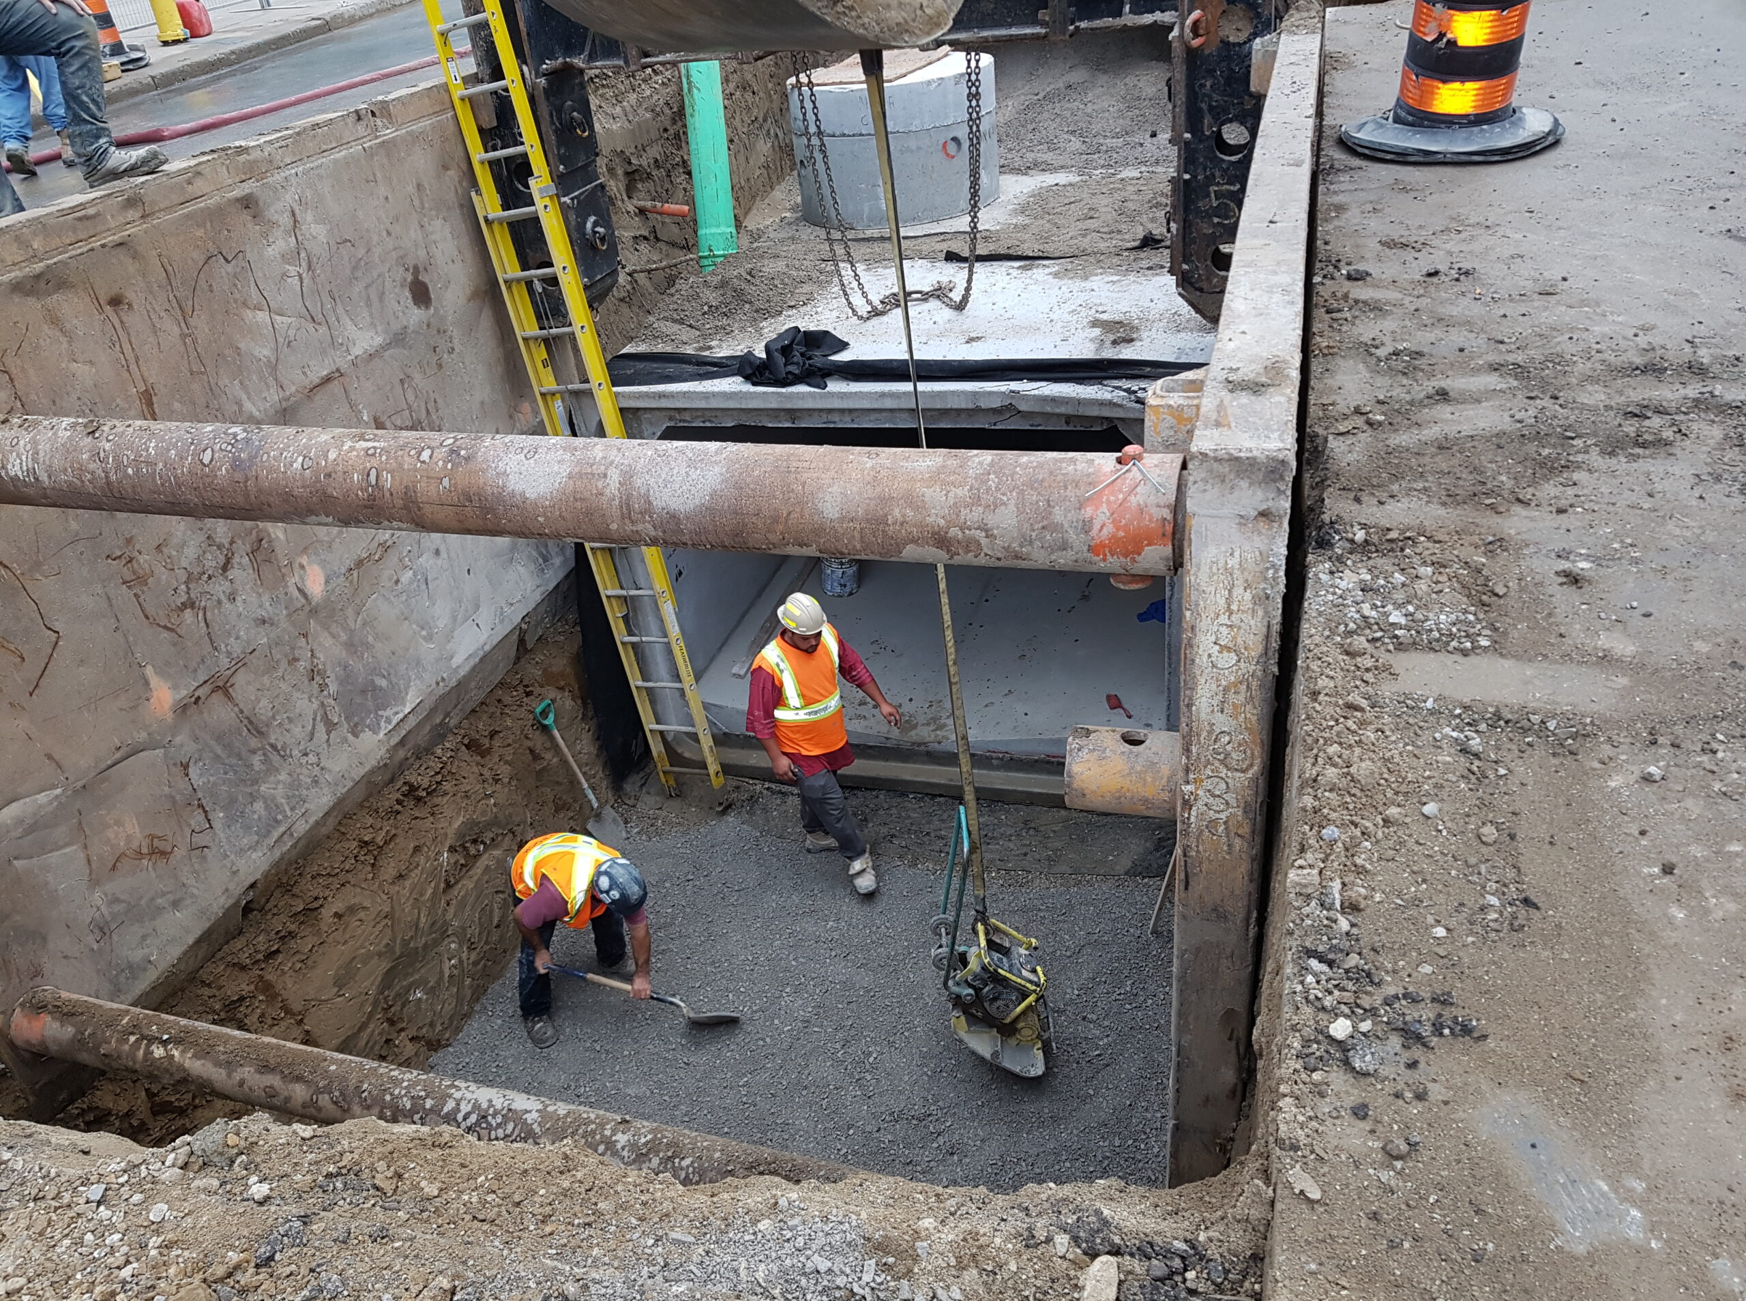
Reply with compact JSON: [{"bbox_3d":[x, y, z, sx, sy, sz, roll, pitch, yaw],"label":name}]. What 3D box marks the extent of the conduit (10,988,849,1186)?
[{"bbox_3d":[-1.229,1.546,4.265,3.742,0.220,0.220,7,34,15],"label":"conduit"}]

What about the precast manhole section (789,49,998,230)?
[{"bbox_3d":[0.161,-3.688,9.399,1.455,0.910,1.455,4,33,17],"label":"precast manhole section"}]

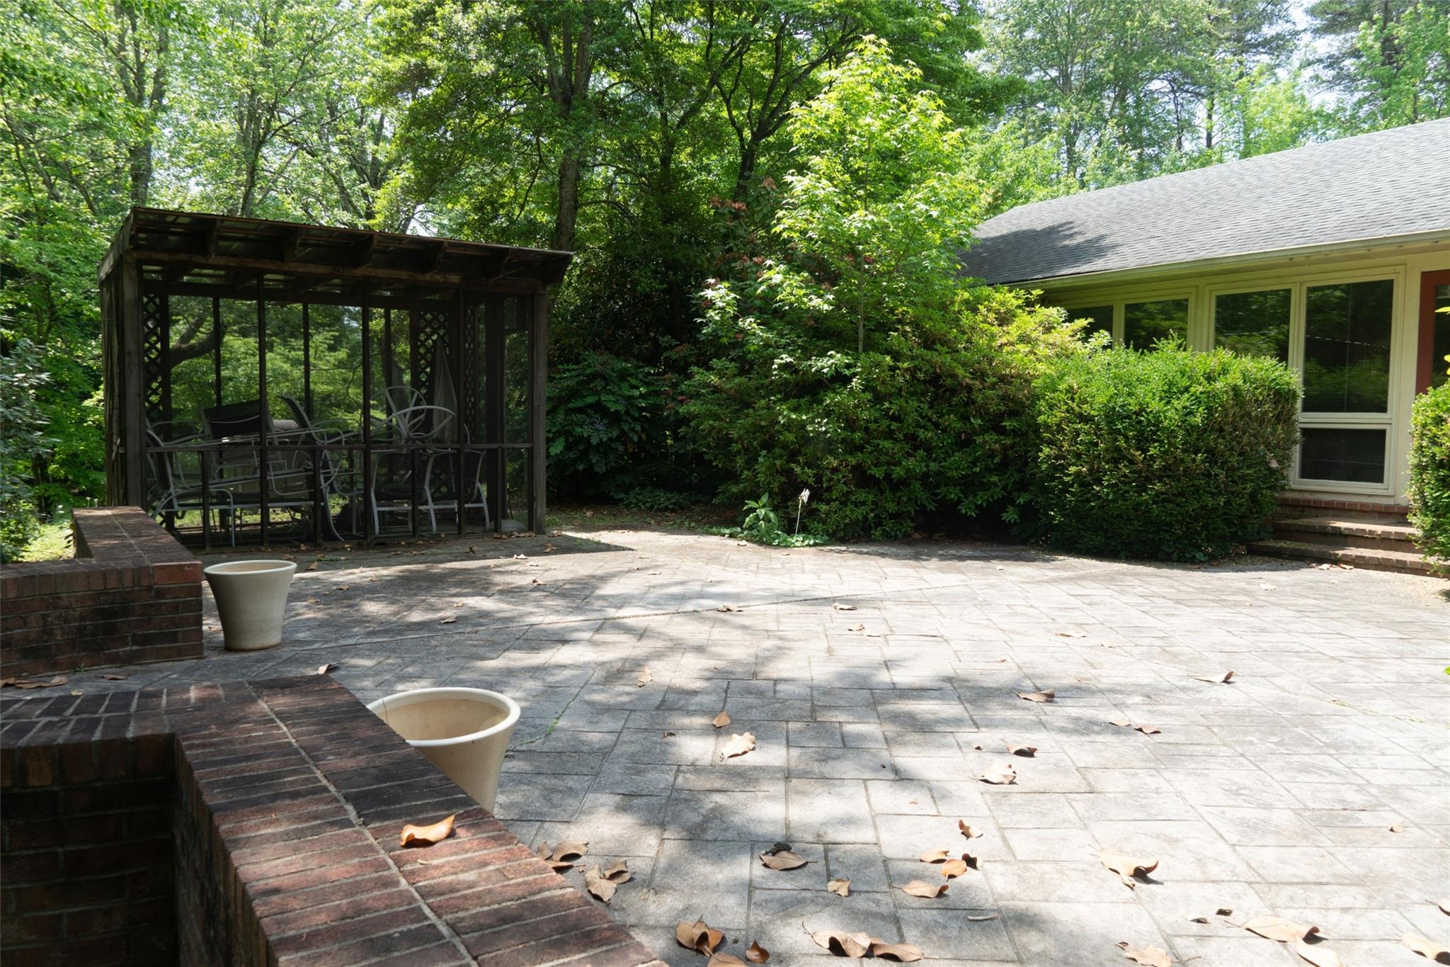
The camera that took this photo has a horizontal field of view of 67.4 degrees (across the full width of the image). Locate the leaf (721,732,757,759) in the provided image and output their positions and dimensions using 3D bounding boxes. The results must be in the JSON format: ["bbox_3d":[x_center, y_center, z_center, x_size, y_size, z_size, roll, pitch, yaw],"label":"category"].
[{"bbox_3d":[0.047,0.894,3.722,0.099,0.035,0.169,3,5,30],"label":"leaf"}]

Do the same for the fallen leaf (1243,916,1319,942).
[{"bbox_3d":[1.239,0.993,2.425,0.152,0.035,0.070,1,4,18],"label":"fallen leaf"}]

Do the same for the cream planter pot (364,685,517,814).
[{"bbox_3d":[-0.767,0.814,2.935,0.429,0.393,0.429,0,3,0],"label":"cream planter pot"}]

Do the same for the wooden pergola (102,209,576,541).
[{"bbox_3d":[-3.650,-0.810,10.000,3.400,2.540,3.250,-3,5,-33],"label":"wooden pergola"}]

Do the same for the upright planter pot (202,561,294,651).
[{"bbox_3d":[-2.297,0.598,5.287,0.418,0.389,0.418,-1,4,-17],"label":"upright planter pot"}]

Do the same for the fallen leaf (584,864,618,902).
[{"bbox_3d":[-0.306,0.973,2.654,0.072,0.035,0.140,-2,5,-25],"label":"fallen leaf"}]

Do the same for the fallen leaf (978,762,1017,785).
[{"bbox_3d":[0.867,0.918,3.454,0.146,0.030,0.097,-3,6,-40],"label":"fallen leaf"}]

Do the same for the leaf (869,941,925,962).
[{"bbox_3d":[0.369,0.999,2.326,0.115,0.035,0.049,1,4,12],"label":"leaf"}]

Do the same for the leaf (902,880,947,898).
[{"bbox_3d":[0.508,1.033,2.772,0.114,0.027,0.050,1,5,10],"label":"leaf"}]

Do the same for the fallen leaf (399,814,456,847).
[{"bbox_3d":[-0.489,0.570,1.787,0.094,0.035,0.056,-1,4,-22],"label":"fallen leaf"}]

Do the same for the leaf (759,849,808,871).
[{"bbox_3d":[0.159,1.018,2.942,0.136,0.026,0.078,1,5,12],"label":"leaf"}]

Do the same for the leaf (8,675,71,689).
[{"bbox_3d":[-2.867,0.829,4.536,0.242,0.035,0.100,0,4,-8],"label":"leaf"}]

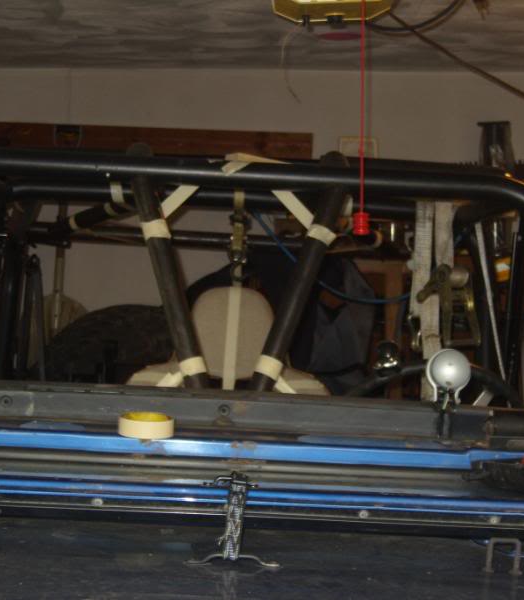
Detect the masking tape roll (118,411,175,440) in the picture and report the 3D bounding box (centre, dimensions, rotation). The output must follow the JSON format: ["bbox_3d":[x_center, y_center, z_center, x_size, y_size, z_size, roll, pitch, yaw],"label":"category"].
[{"bbox_3d":[-0.170,0.187,2.120,0.082,0.025,0.082,2,4,0],"label":"masking tape roll"}]

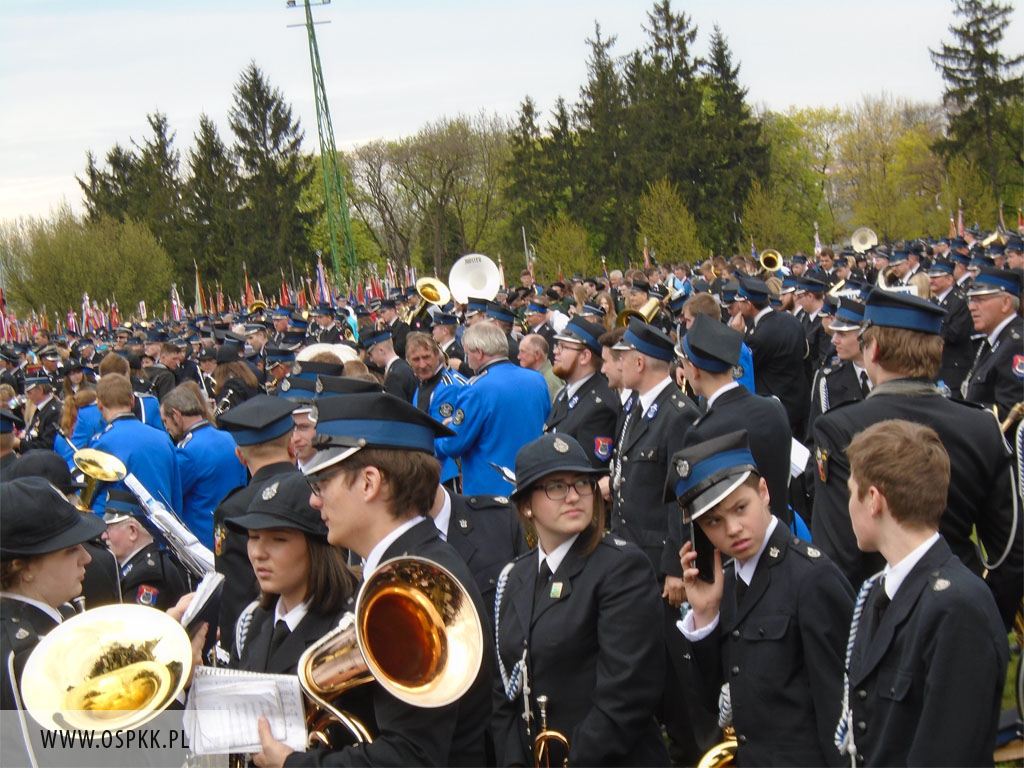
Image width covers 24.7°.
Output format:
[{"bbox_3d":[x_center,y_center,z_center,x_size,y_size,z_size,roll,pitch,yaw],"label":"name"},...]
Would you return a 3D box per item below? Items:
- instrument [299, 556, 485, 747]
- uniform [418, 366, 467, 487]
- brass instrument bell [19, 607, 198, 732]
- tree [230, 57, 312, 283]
[{"bbox_3d":[-0.230,0.505,3.901,0.280,0.340,0.350,-9,-16,-43],"label":"instrument"},{"bbox_3d":[-0.304,0.199,11.200,0.270,0.600,0.440,-8,3,-37],"label":"uniform"},{"bbox_3d":[-0.646,0.519,3.896,0.300,0.200,0.290,-5,44,21],"label":"brass instrument bell"},{"bbox_3d":[-11.114,-8.434,108.000,4.300,13.000,4.300,-6,3,0],"label":"tree"}]

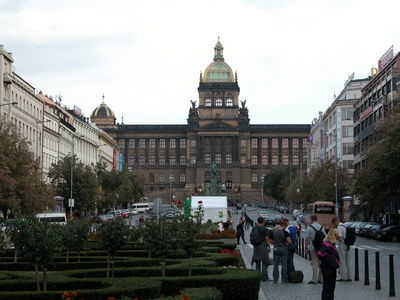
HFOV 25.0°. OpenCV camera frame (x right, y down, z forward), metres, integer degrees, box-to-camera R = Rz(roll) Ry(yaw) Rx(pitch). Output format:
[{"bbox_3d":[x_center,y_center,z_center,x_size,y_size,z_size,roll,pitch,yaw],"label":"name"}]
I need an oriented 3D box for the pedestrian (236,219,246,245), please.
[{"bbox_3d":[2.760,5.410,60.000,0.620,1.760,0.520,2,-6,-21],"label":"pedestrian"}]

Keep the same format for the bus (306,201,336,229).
[{"bbox_3d":[14.170,7.800,106.500,2.500,3.300,10.200,0,-5,1],"label":"bus"}]

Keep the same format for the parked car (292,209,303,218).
[{"bbox_3d":[16.350,10.700,149.000,1.750,1.520,4.300,0,-5,1],"label":"parked car"}]

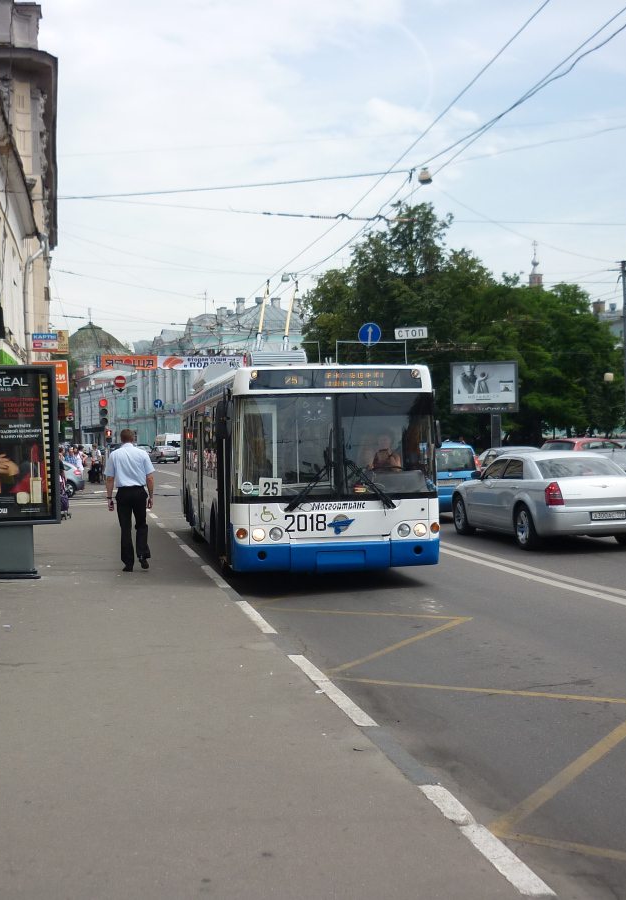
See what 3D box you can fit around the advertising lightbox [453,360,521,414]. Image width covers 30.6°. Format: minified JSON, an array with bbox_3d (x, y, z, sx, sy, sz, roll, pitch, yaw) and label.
[{"bbox_3d":[10.010,-3.645,66.500,4.000,2.950,0.350,-2,1,-12],"label":"advertising lightbox"}]

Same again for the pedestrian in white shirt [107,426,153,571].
[{"bbox_3d":[-2.294,0.631,14.300,0.600,1.770,0.420,-2,1,-10],"label":"pedestrian in white shirt"}]

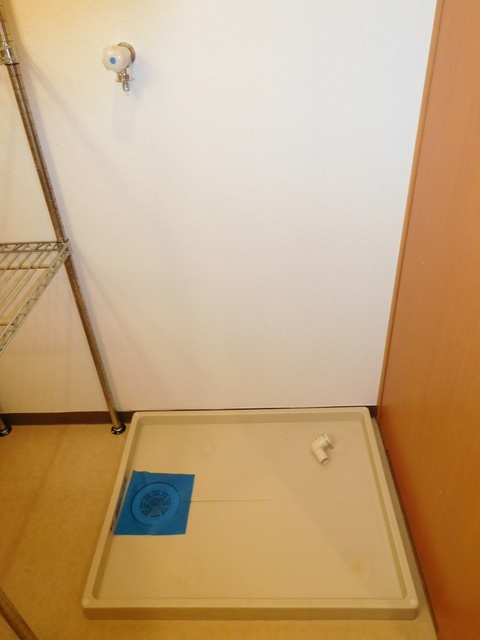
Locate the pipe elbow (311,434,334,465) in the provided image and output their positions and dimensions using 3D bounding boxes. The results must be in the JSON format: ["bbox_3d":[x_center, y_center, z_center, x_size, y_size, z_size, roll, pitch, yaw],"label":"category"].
[{"bbox_3d":[0.268,0.411,1.477,0.068,0.043,0.082,-16,36,-17],"label":"pipe elbow"}]

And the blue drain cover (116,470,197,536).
[{"bbox_3d":[-0.246,0.538,1.375,0.203,0.010,0.207,-2,34,3],"label":"blue drain cover"}]

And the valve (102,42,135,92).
[{"bbox_3d":[-0.251,-0.539,0.983,0.050,0.091,0.102,-2,34,3],"label":"valve"}]

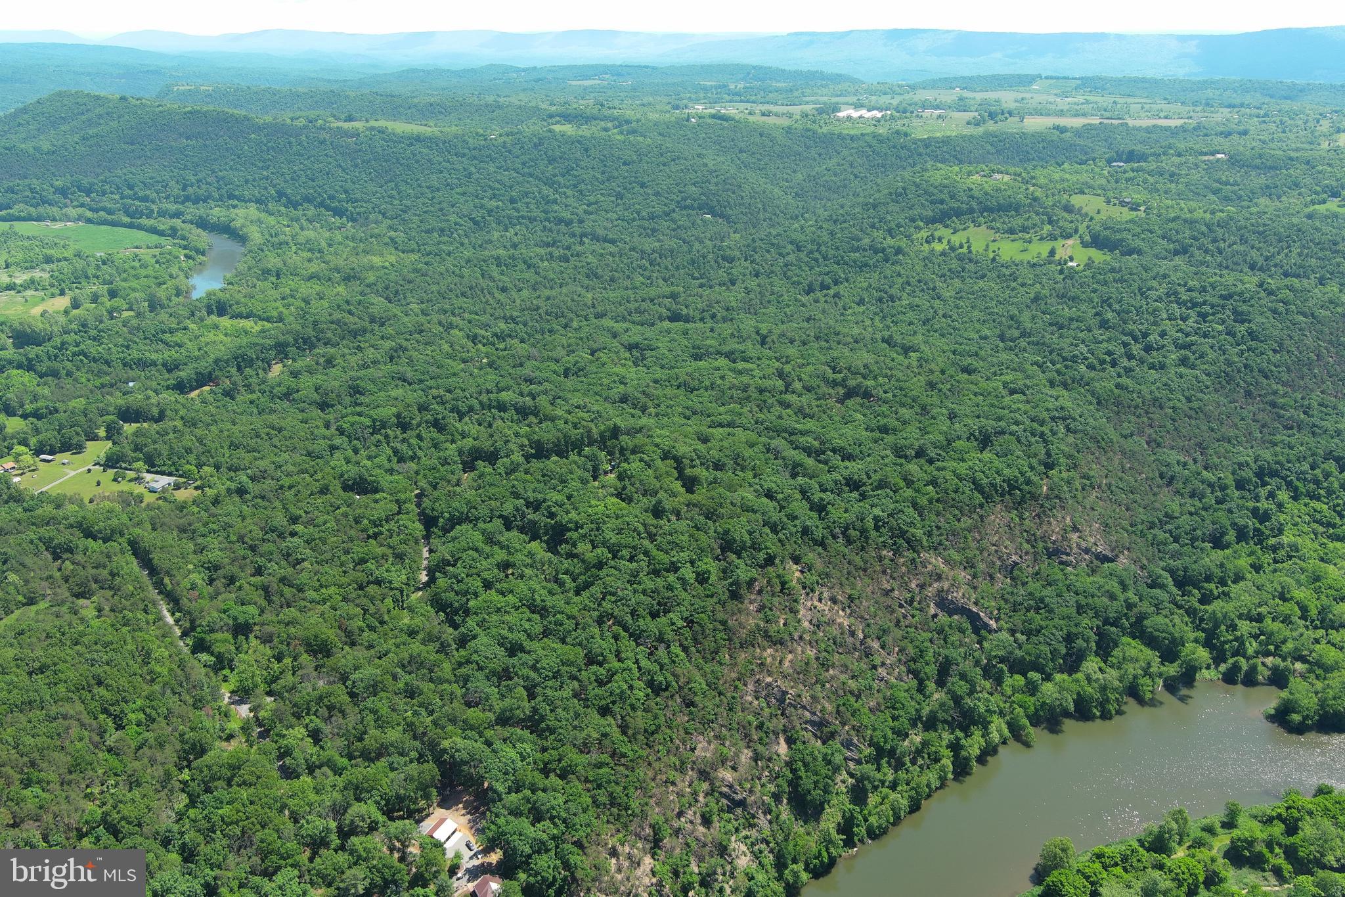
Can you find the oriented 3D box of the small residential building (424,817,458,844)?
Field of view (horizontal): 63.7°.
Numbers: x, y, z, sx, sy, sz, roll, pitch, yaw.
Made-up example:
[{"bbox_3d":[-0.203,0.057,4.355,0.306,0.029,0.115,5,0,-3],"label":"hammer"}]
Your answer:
[{"bbox_3d":[-79.633,132.481,374.436,7.510,4.370,9.050,9,23,24],"label":"small residential building"}]

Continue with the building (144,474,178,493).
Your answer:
[{"bbox_3d":[-332.767,23.816,706.111,7.050,3.740,13.910,7,22,19],"label":"building"}]

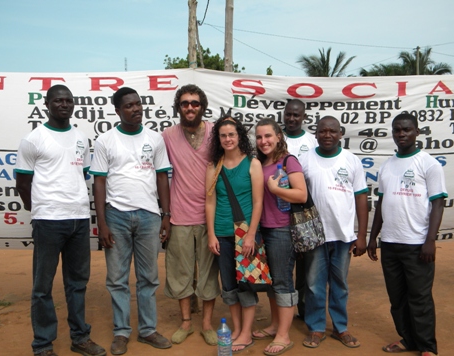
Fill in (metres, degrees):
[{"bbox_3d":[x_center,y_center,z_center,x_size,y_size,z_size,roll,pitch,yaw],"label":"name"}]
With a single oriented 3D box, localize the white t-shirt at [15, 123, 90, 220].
[{"bbox_3d":[-1.174,-0.044,3.780,0.480,0.640,0.290,-2,5,-28],"label":"white t-shirt"}]

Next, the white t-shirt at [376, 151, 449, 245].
[{"bbox_3d":[1.268,0.133,3.820,0.470,0.640,0.290,2,5,30],"label":"white t-shirt"}]

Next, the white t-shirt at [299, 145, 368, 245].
[{"bbox_3d":[0.740,0.117,3.980,0.510,0.670,0.300,0,4,3],"label":"white t-shirt"}]

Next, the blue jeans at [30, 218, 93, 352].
[{"bbox_3d":[-1.109,0.672,3.740,0.370,0.940,0.290,-1,3,-29],"label":"blue jeans"}]

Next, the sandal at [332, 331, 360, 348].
[{"bbox_3d":[0.835,1.139,3.960,0.100,0.075,0.260,-1,3,-31],"label":"sandal"}]

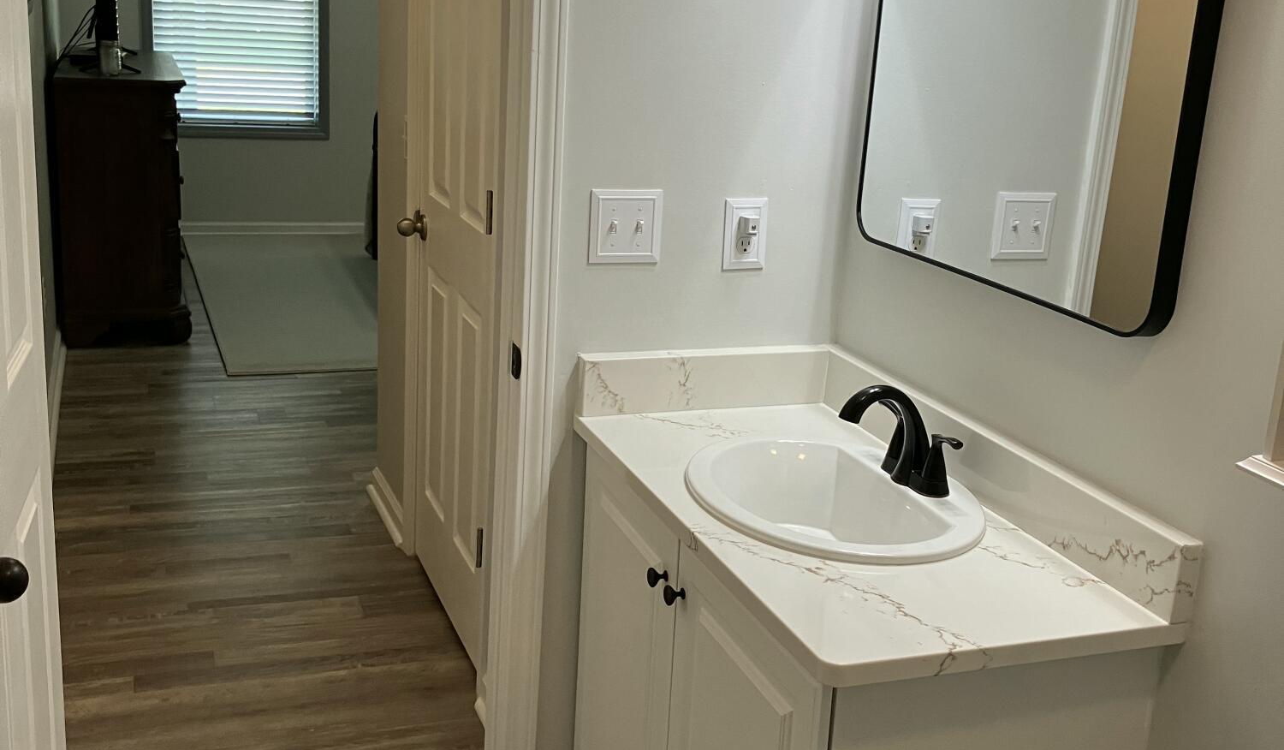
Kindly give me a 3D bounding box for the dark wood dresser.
[{"bbox_3d":[-2.346,-0.858,6.266,0.482,1.077,1.656,-3,17,-20],"label":"dark wood dresser"}]

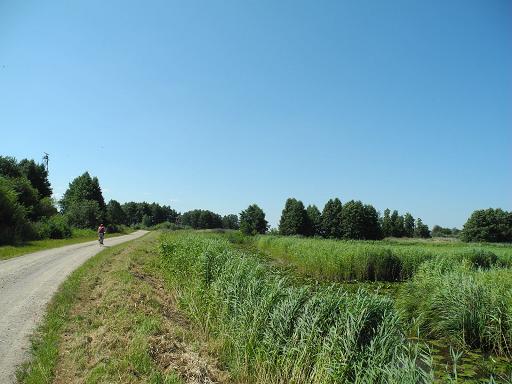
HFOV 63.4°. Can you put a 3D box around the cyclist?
[{"bbox_3d":[-12.439,3.416,33.600,0.600,1.720,1.650,2,-5,-13],"label":"cyclist"}]

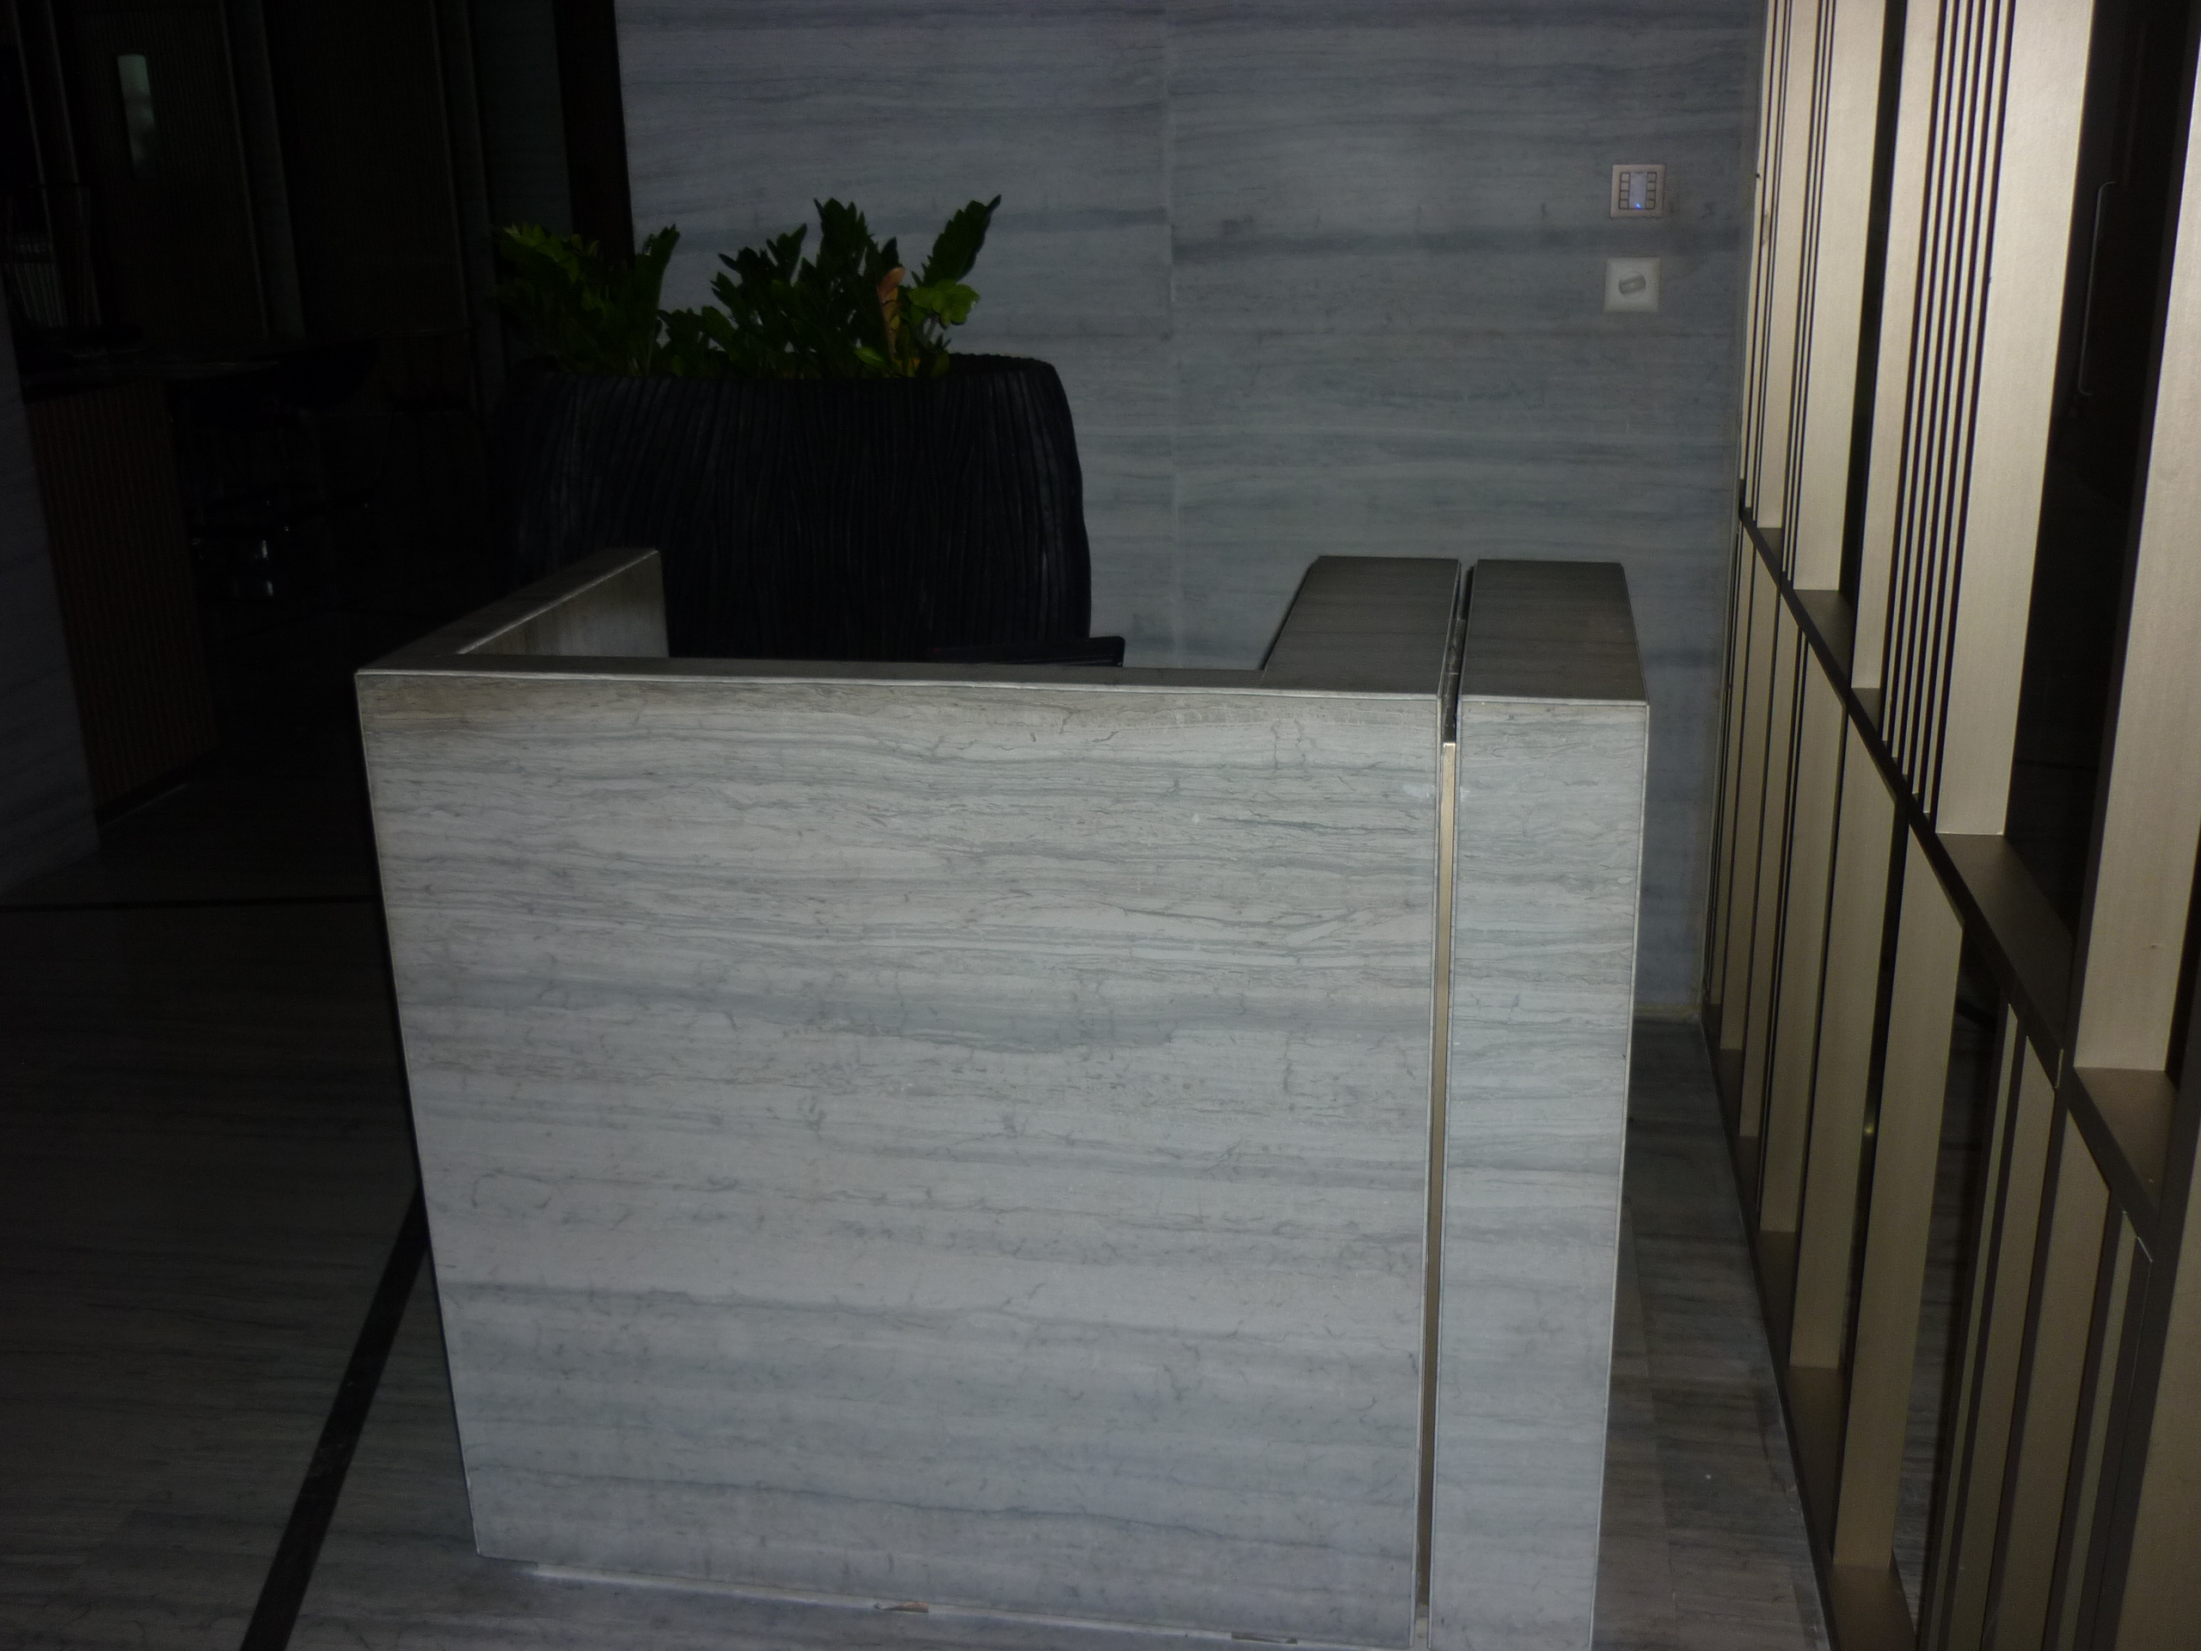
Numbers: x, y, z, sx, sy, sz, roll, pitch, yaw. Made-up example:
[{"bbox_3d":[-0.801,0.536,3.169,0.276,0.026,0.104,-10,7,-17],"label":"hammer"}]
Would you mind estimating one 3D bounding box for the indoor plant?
[{"bbox_3d":[-0.509,-0.262,3.519,1.020,1.510,0.580,2,18,11],"label":"indoor plant"}]

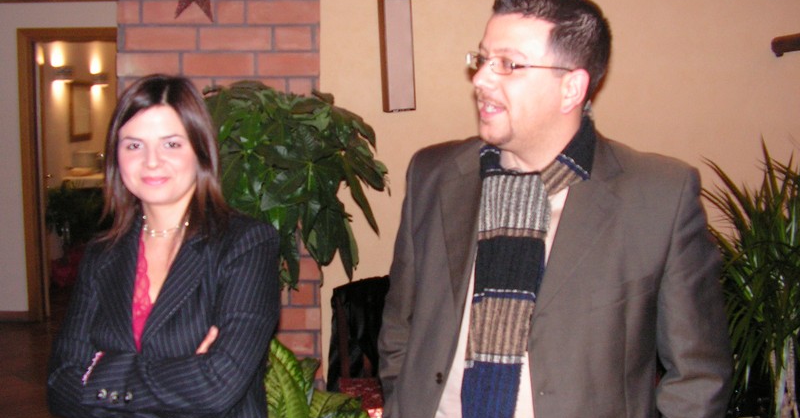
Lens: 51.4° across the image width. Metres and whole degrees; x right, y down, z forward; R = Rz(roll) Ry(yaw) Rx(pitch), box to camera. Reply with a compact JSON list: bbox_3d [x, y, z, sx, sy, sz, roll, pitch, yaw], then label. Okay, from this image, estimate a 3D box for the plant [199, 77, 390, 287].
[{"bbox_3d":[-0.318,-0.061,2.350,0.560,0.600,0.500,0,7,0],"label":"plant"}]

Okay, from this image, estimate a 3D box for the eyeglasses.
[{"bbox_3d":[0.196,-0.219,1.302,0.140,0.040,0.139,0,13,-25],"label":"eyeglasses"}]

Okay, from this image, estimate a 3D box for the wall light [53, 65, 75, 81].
[{"bbox_3d":[-2.953,-1.185,7.300,0.095,0.118,0.220,1,5,8],"label":"wall light"}]

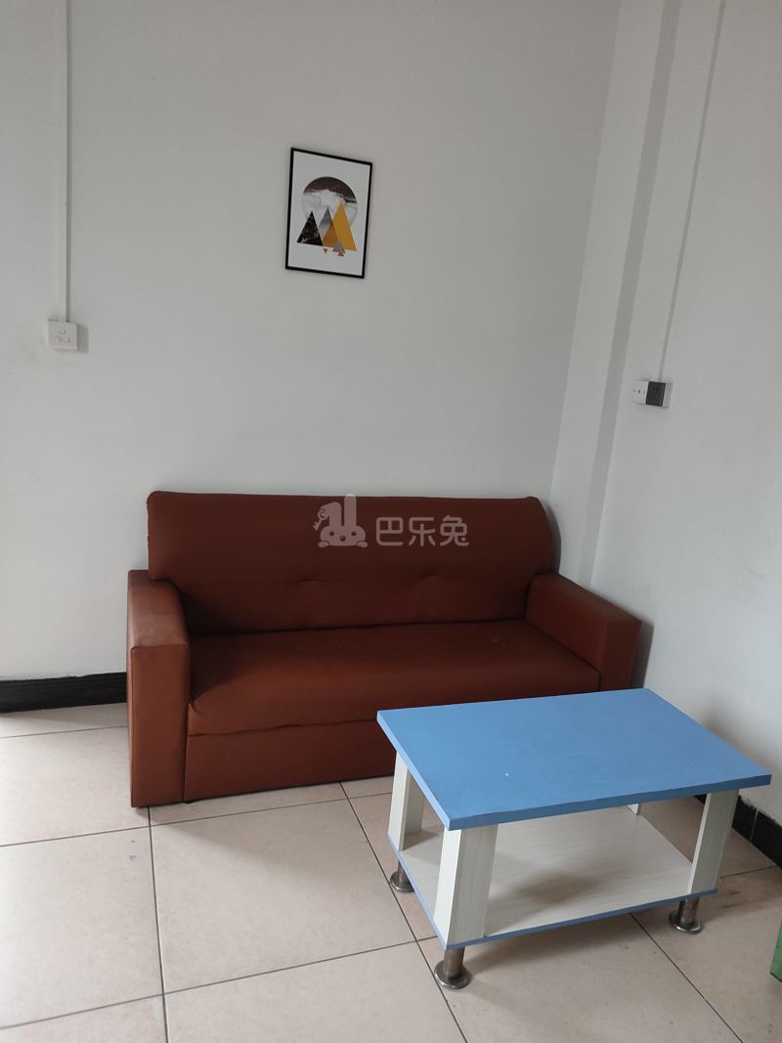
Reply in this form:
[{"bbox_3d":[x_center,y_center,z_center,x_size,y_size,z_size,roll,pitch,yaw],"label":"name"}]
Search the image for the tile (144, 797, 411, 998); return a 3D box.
[{"bbox_3d":[-0.319,0.970,2.034,0.597,0.010,0.597,0,15,-20],"label":"tile"}]

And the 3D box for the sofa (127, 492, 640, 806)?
[{"bbox_3d":[-0.035,0.374,2.782,1.752,0.843,0.670,0,14,-20],"label":"sofa"}]

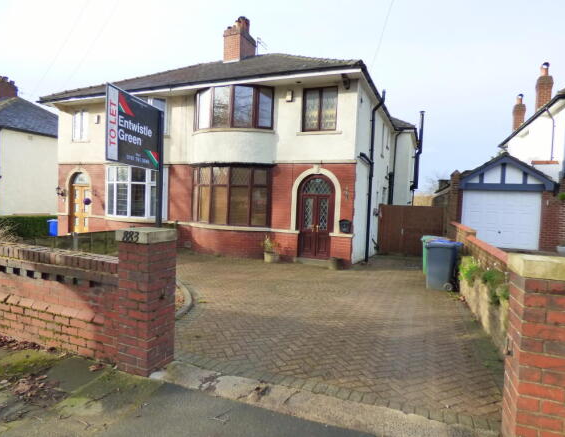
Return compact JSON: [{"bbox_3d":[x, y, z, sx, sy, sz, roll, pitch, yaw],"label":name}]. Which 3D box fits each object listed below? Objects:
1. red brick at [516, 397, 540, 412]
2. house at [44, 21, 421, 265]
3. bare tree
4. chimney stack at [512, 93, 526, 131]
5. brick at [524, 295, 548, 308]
[{"bbox_3d":[1.450,1.073,2.033,0.105,0.075,0.190,3,4,19],"label":"red brick"},{"bbox_3d":[-1.626,-4.046,16.161,13.800,10.000,10.600,3,4,23],"label":"house"},{"bbox_3d":[17.375,-2.821,38.000,3.600,5.500,3.600,3,4,23],"label":"bare tree"},{"bbox_3d":[11.772,-5.337,16.800,0.500,1.900,0.550,3,4,23],"label":"chimney stack"},{"bbox_3d":[1.462,0.467,1.996,0.105,0.075,0.170,3,4,19],"label":"brick"}]

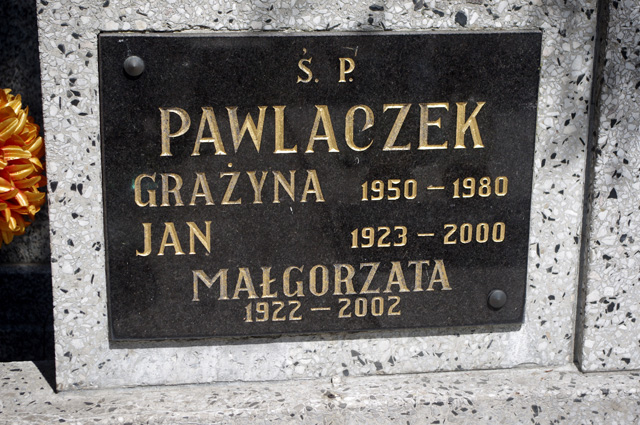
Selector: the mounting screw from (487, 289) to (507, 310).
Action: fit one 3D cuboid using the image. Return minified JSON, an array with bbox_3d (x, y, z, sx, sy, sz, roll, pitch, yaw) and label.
[{"bbox_3d":[0.175,0.086,1.437,0.019,0.019,0.010,-2,17,-8],"label":"mounting screw"}]

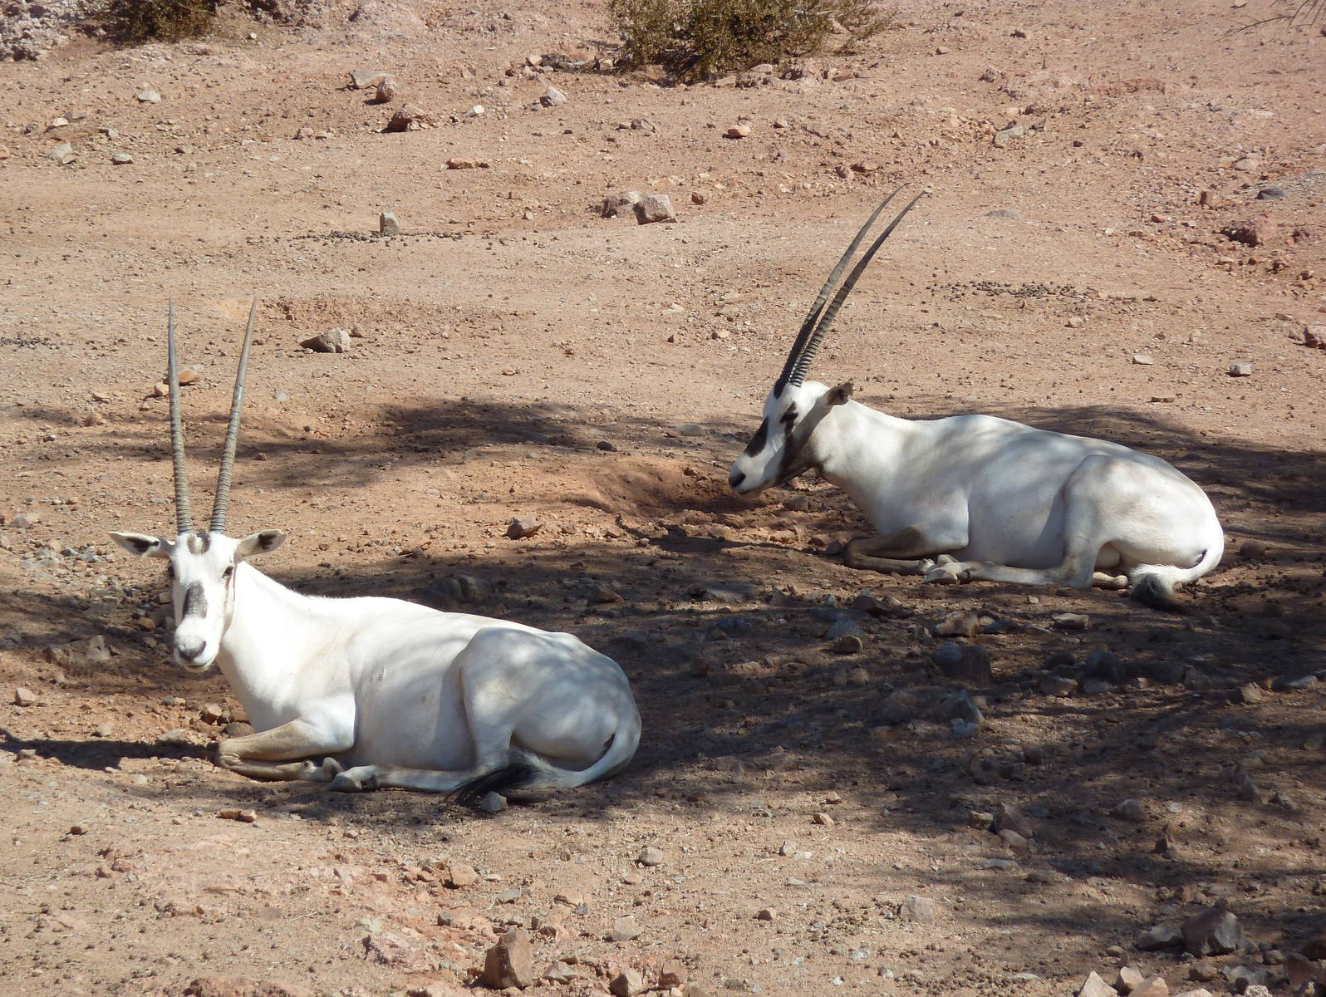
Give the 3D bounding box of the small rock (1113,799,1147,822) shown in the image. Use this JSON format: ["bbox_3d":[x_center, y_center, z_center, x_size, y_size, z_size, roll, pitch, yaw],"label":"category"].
[{"bbox_3d":[1.107,0.739,27.294,0.080,0.052,0.065,0,11,0],"label":"small rock"}]

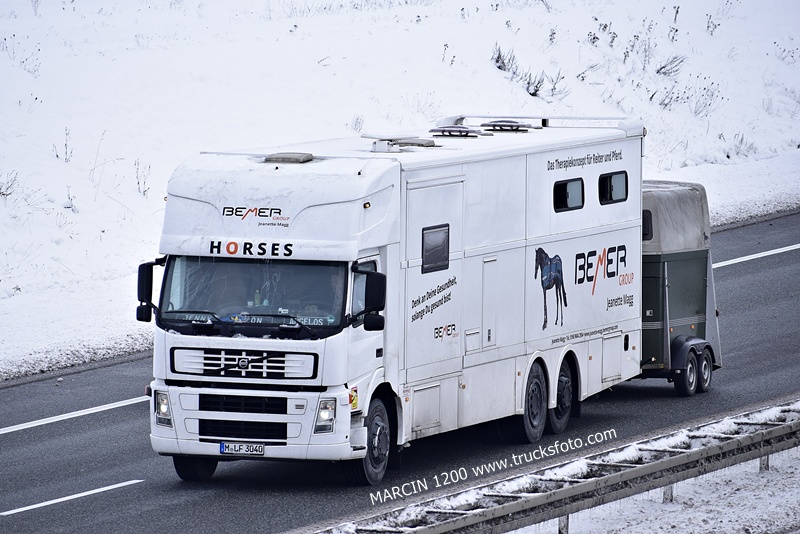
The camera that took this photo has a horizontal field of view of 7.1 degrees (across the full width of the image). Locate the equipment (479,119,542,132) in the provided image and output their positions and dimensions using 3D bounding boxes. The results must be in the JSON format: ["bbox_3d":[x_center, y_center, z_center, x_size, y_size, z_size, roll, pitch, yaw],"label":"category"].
[{"bbox_3d":[1.415,-1.832,84.634,0.570,0.150,0.520,2,4,19],"label":"equipment"}]

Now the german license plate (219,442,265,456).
[{"bbox_3d":[-1.841,2.130,75.773,0.520,0.120,0.020,2,4,19],"label":"german license plate"}]

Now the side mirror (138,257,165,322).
[{"bbox_3d":[-2.946,0.272,76.640,0.290,0.760,0.200,2,4,24],"label":"side mirror"}]

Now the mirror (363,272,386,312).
[{"bbox_3d":[-0.282,0.292,75.731,0.230,0.450,0.140,1,4,4],"label":"mirror"}]

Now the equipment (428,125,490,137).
[{"bbox_3d":[0.739,-1.715,82.755,0.570,0.150,0.520,2,4,19],"label":"equipment"}]

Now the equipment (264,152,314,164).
[{"bbox_3d":[-1.315,-1.288,77.027,0.460,0.100,0.480,2,4,19],"label":"equipment"}]

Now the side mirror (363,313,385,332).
[{"bbox_3d":[-0.298,0.648,75.728,0.230,0.215,0.140,1,4,4],"label":"side mirror"}]

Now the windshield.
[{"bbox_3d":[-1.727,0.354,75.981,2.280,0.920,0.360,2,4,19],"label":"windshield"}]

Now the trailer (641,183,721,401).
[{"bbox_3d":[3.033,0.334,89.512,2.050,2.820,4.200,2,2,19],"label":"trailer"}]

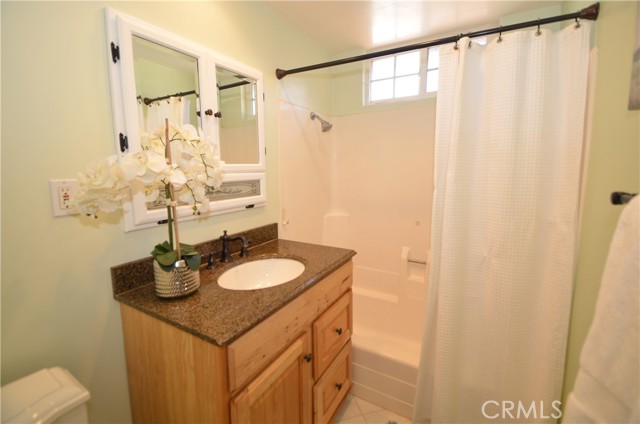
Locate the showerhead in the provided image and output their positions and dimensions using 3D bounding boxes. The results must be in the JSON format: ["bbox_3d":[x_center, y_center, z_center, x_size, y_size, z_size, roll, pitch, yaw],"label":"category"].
[{"bbox_3d":[0.019,-0.680,2.011,0.165,0.155,0.085,6,10,29],"label":"showerhead"}]

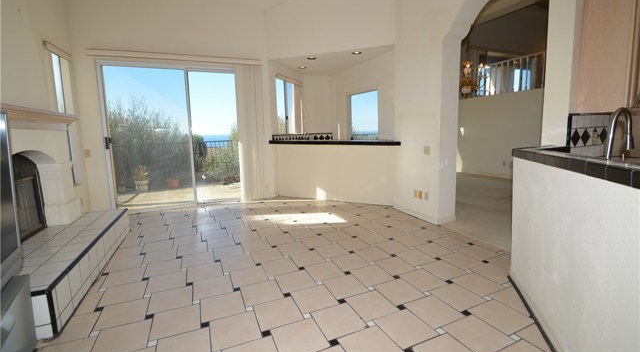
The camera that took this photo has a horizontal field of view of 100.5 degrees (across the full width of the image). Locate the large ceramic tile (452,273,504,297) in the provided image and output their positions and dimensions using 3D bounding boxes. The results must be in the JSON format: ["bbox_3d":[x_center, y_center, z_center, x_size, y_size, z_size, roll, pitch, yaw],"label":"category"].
[{"bbox_3d":[1.295,0.893,2.203,0.290,0.010,0.290,-5,9,-26],"label":"large ceramic tile"}]

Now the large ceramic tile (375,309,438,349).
[{"bbox_3d":[0.546,0.972,1.706,0.290,0.010,0.290,-5,9,-26],"label":"large ceramic tile"}]

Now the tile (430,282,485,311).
[{"bbox_3d":[1.065,0.937,2.068,0.297,0.010,0.297,-4,9,-25],"label":"tile"}]

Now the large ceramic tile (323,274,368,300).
[{"bbox_3d":[0.209,0.922,2.225,0.297,0.010,0.297,-4,9,-25],"label":"large ceramic tile"}]

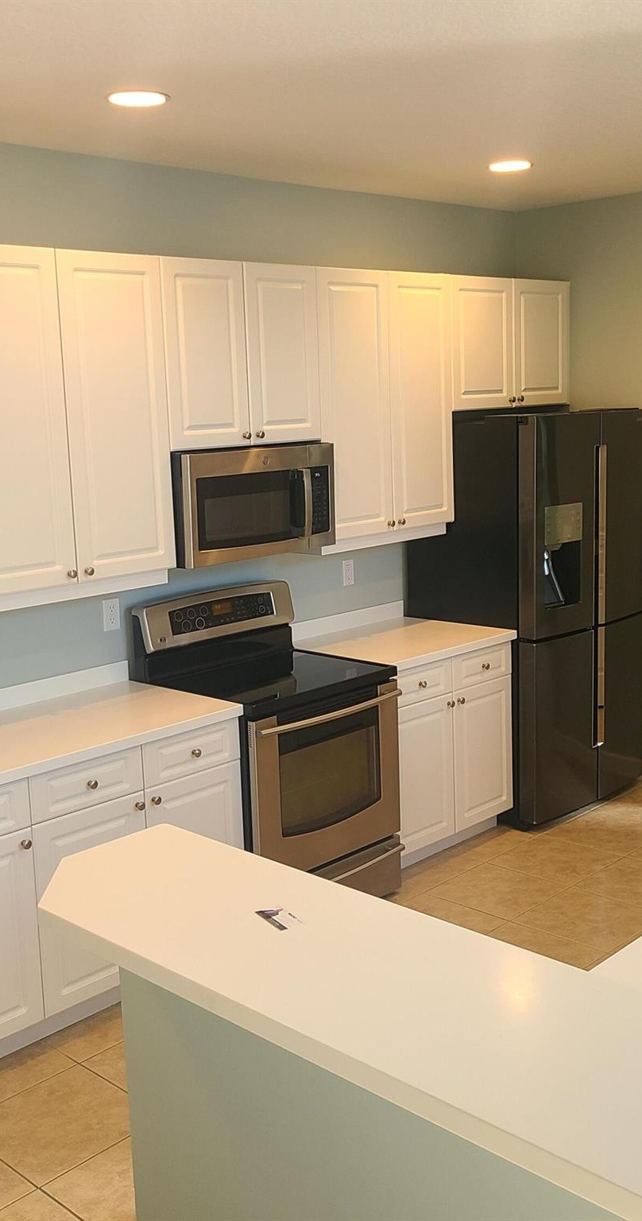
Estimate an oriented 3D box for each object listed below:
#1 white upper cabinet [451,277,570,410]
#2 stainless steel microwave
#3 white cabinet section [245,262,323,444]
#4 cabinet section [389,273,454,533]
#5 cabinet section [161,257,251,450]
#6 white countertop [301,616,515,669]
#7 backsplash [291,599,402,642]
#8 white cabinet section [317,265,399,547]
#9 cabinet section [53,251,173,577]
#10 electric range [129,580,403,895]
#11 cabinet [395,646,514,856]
[{"bbox_3d":[0.771,-1.234,5.710,0.334,0.569,0.923,8,14,43],"label":"white upper cabinet"},{"bbox_3d":[-0.332,-0.414,4.605,0.415,0.403,0.756,8,14,43],"label":"stainless steel microwave"},{"bbox_3d":[-0.257,-0.972,4.680,0.332,0.653,0.371,8,14,43],"label":"white cabinet section"},{"bbox_3d":[0.315,-0.893,5.290,0.332,1.058,0.408,8,14,43],"label":"cabinet section"},{"bbox_3d":[-0.517,-0.915,4.414,0.332,0.653,0.382,8,14,43],"label":"cabinet section"},{"bbox_3d":[0.332,0.133,5.213,0.648,0.037,0.807,8,14,43],"label":"white countertop"},{"bbox_3d":[0.106,0.046,5.422,0.020,0.076,0.798,8,14,43],"label":"backsplash"},{"bbox_3d":[0.026,-0.831,4.996,0.332,1.058,0.425,8,14,43],"label":"white cabinet section"},{"bbox_3d":[-0.787,-0.657,4.169,0.332,1.058,0.415,8,14,43],"label":"cabinet section"},{"bbox_3d":[-0.190,0.544,4.654,0.708,1.230,0.763,8,14,43],"label":"electric range"},{"bbox_3d":[0.332,0.584,5.289,0.632,0.877,0.812,8,14,43],"label":"cabinet"}]

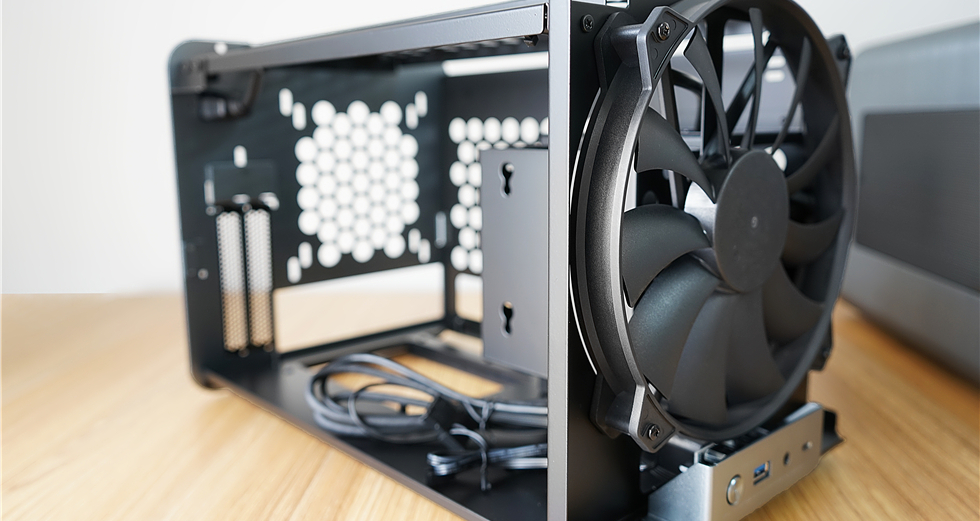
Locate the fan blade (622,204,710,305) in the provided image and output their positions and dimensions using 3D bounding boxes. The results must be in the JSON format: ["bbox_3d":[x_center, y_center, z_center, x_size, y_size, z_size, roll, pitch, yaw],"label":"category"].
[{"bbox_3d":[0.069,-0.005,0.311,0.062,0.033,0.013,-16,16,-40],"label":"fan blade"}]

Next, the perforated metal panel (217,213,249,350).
[{"bbox_3d":[-0.183,0.016,0.543,0.016,0.099,0.003,-9,13,-42],"label":"perforated metal panel"}]

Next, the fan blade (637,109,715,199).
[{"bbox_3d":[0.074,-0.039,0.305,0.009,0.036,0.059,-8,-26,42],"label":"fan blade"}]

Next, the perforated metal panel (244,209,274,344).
[{"bbox_3d":[-0.168,0.013,0.557,0.016,0.099,0.003,-9,13,-42],"label":"perforated metal panel"}]

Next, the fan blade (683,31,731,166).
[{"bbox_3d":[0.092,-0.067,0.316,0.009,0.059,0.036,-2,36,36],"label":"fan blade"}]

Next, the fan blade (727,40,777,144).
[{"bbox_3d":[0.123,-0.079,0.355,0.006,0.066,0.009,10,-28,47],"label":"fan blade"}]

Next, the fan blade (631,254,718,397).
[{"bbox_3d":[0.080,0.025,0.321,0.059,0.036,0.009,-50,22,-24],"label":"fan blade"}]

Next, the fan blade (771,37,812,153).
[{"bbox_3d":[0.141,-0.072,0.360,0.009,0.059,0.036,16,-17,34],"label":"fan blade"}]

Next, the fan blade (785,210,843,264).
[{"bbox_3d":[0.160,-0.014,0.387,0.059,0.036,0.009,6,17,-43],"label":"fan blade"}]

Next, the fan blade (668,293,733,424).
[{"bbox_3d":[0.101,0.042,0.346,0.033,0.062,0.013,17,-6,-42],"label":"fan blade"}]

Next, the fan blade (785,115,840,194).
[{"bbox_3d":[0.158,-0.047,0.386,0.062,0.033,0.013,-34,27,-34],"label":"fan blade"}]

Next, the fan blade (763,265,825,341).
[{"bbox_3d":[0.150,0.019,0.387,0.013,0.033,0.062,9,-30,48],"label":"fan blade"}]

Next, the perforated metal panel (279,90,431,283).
[{"bbox_3d":[-0.103,-0.062,0.610,0.135,0.146,0.004,-9,13,-42],"label":"perforated metal panel"}]

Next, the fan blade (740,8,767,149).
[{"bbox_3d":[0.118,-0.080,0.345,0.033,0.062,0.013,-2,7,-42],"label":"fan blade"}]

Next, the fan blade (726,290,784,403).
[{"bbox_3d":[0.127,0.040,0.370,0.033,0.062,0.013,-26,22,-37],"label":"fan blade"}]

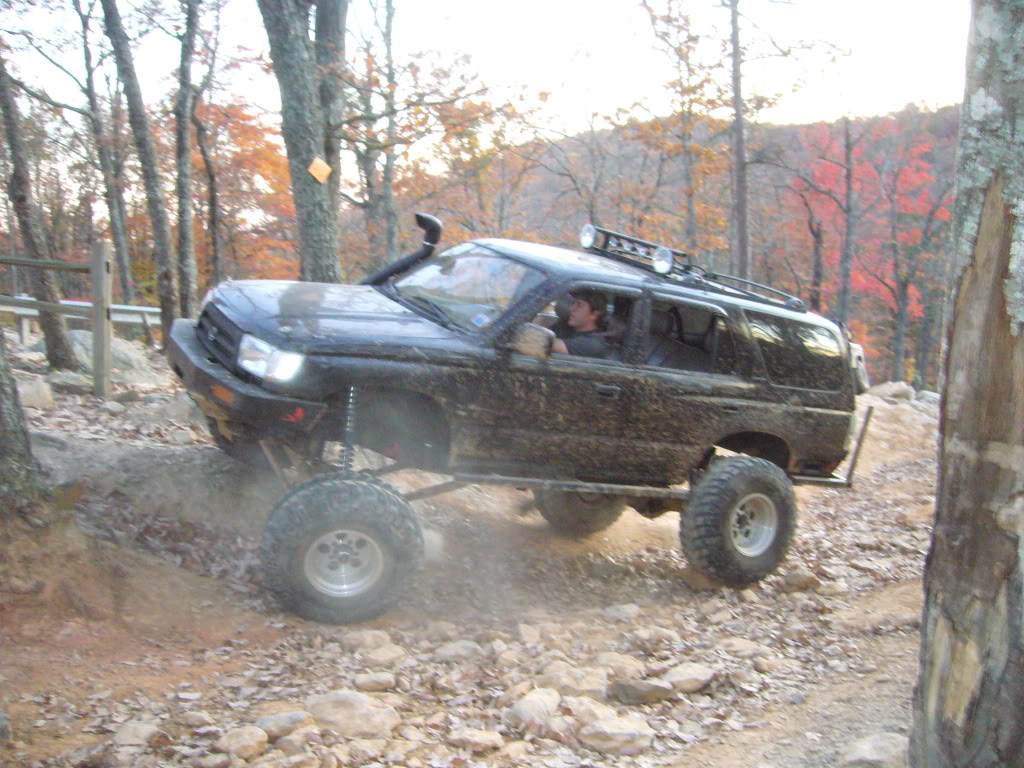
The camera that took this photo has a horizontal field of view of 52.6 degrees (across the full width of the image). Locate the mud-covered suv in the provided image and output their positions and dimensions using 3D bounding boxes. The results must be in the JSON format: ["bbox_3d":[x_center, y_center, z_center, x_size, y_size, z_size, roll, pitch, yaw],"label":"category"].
[{"bbox_3d":[0.205,0.123,7.016,4.700,2.340,1.900,6,12,-31],"label":"mud-covered suv"}]

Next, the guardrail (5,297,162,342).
[{"bbox_3d":[-6.886,-1.034,16.600,2.600,0.720,0.280,5,3,-5],"label":"guardrail"}]

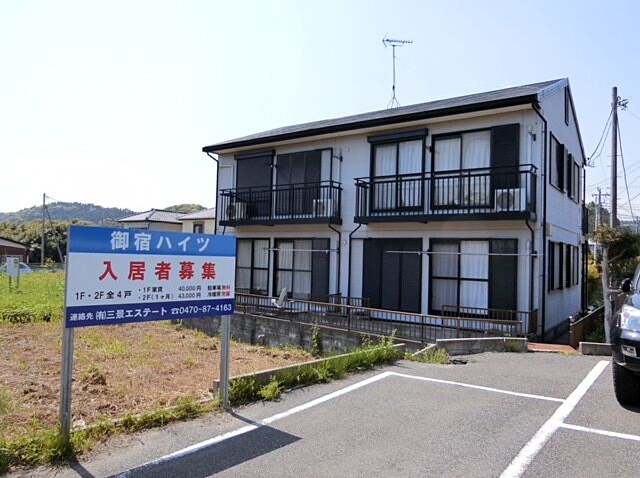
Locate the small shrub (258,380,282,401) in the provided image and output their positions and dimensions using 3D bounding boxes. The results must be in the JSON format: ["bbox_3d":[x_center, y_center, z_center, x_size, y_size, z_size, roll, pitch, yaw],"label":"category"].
[{"bbox_3d":[-0.619,1.895,5.780,0.280,0.260,0.260,2,-2,-6],"label":"small shrub"}]

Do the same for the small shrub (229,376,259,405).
[{"bbox_3d":[-0.937,1.855,5.660,0.350,0.350,0.320,2,-2,-9],"label":"small shrub"}]

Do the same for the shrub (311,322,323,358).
[{"bbox_3d":[-0.089,2.544,11.700,0.300,0.900,0.300,2,-2,0],"label":"shrub"}]

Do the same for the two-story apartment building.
[{"bbox_3d":[2.806,-1.054,17.142,11.460,7.520,8.830,0,-2,36],"label":"two-story apartment building"}]

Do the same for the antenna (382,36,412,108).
[{"bbox_3d":[2.912,-6.256,17.367,1.020,2.750,0.500,2,-2,-7],"label":"antenna"}]

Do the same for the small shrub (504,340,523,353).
[{"bbox_3d":[3.433,1.907,8.200,0.310,0.240,0.240,1,-2,23],"label":"small shrub"}]

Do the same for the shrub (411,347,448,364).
[{"bbox_3d":[1.844,1.945,7.750,0.600,0.250,0.400,1,-2,14],"label":"shrub"}]

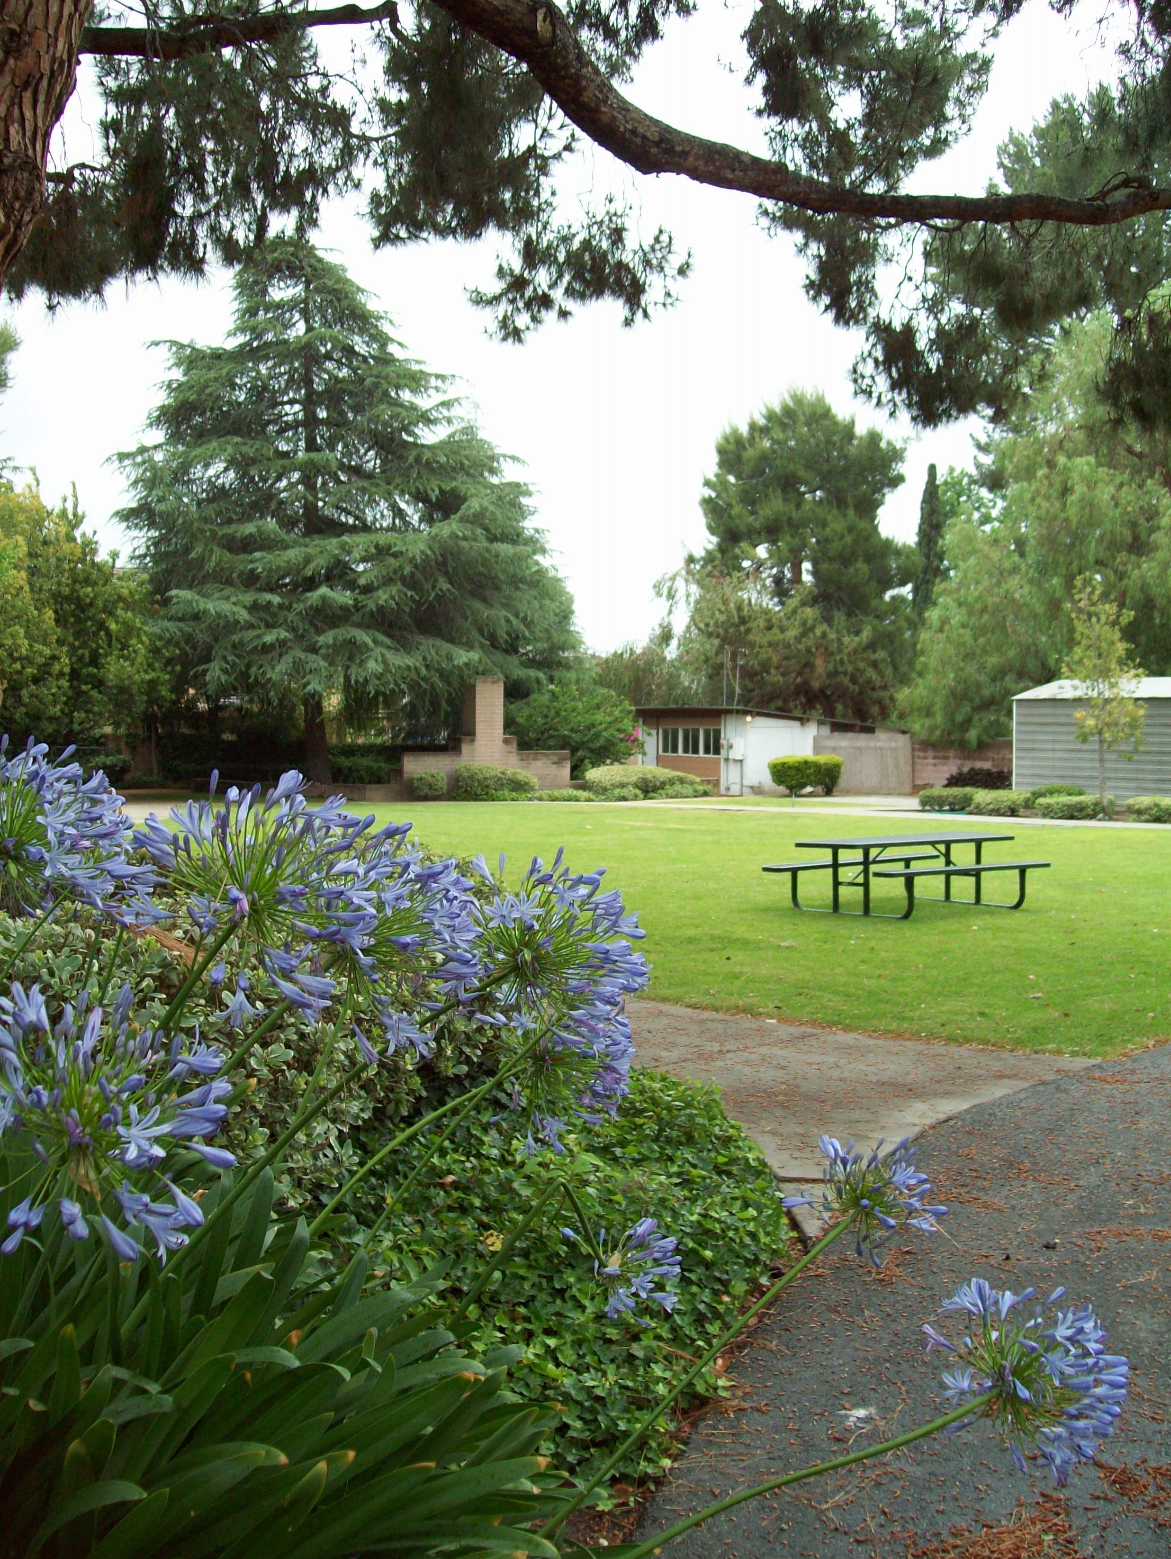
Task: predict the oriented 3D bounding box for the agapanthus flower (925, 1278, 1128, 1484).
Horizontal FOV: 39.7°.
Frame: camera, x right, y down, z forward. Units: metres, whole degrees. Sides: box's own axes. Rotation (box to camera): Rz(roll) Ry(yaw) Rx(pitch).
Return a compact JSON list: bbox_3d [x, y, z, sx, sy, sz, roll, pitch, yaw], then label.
[{"bbox_3d":[0.557,0.759,2.050,0.250,0.255,0.255,-21,0,0],"label":"agapanthus flower"}]

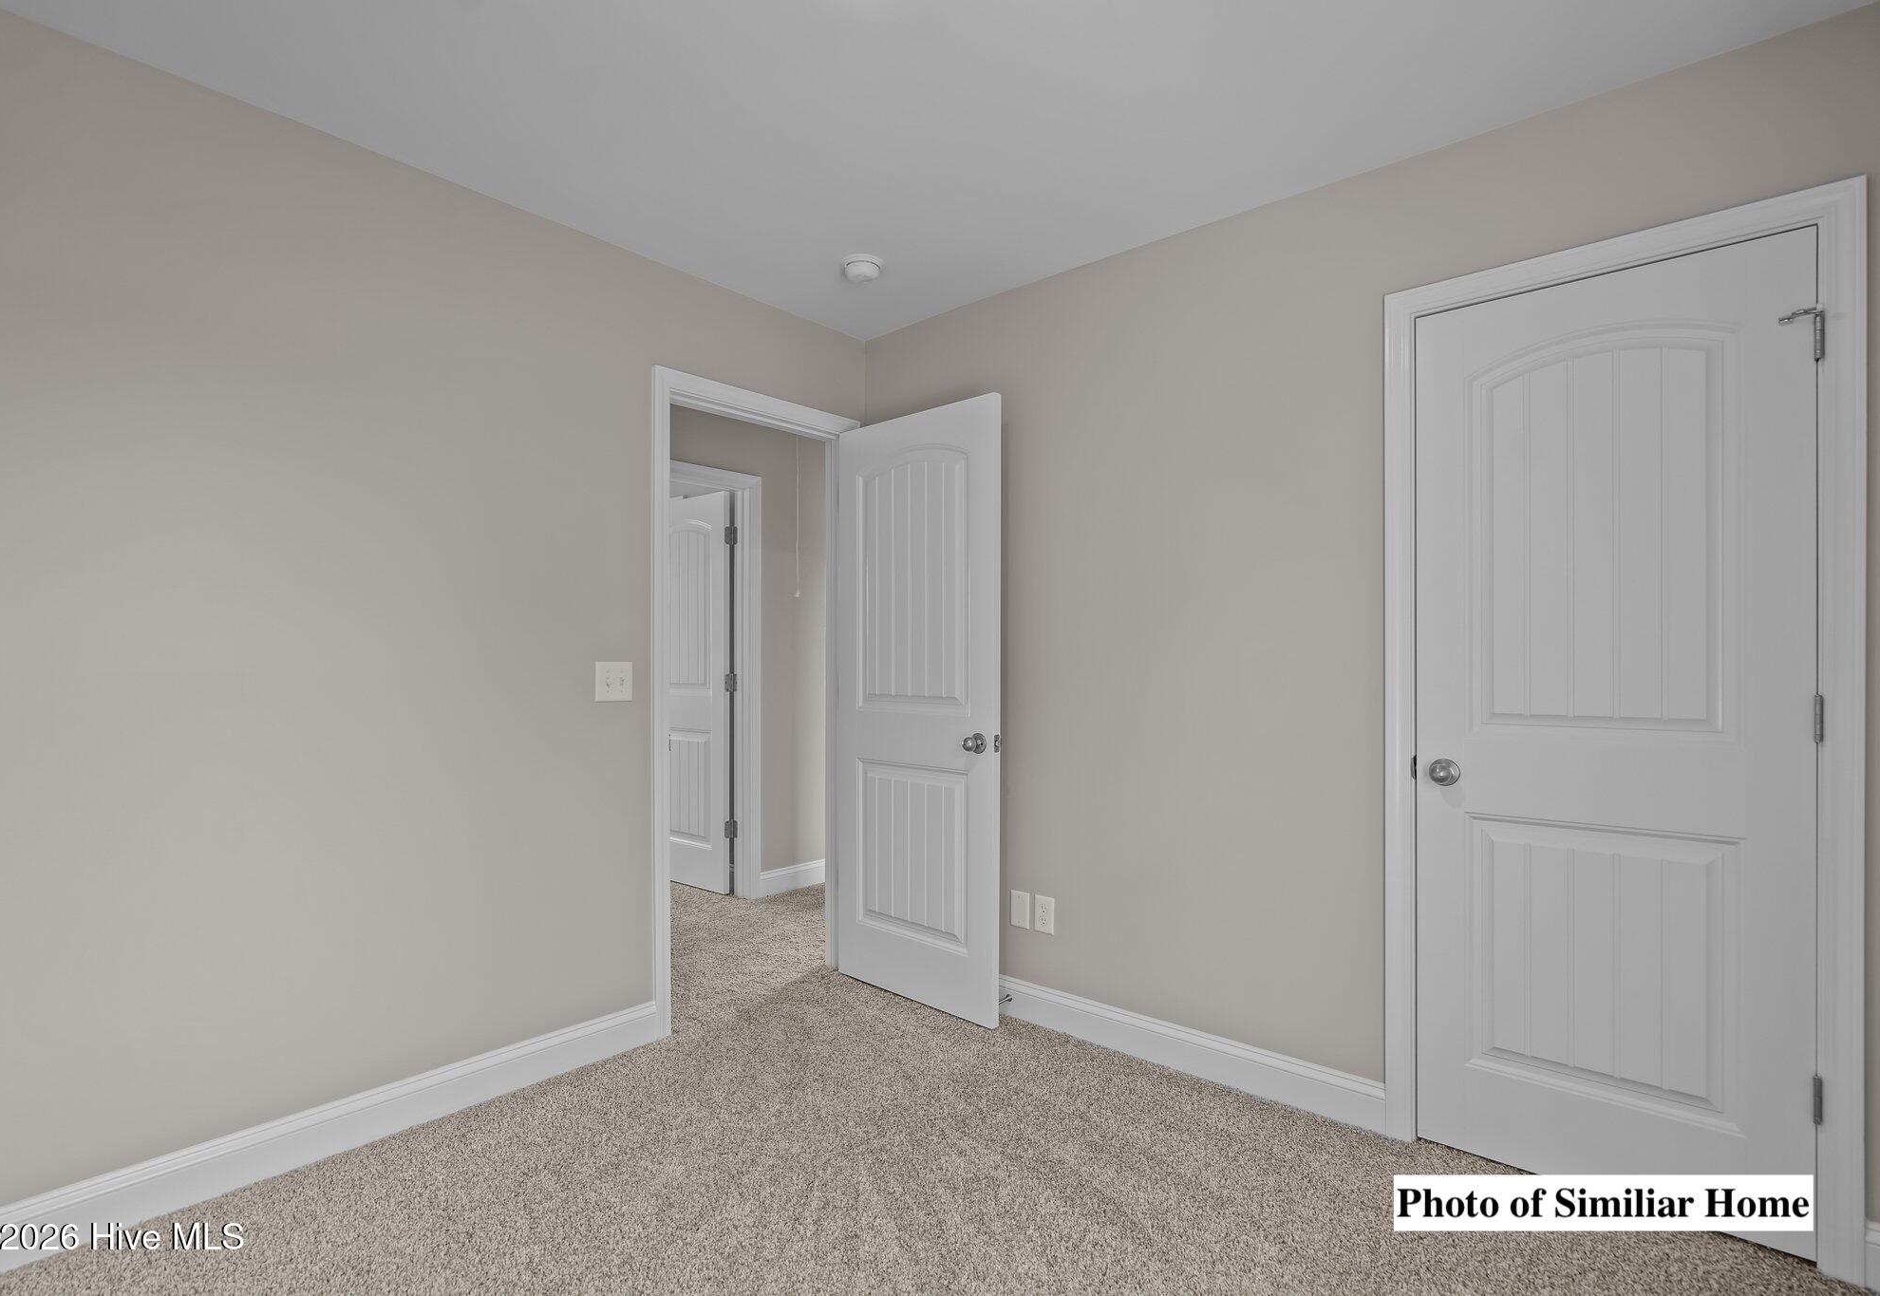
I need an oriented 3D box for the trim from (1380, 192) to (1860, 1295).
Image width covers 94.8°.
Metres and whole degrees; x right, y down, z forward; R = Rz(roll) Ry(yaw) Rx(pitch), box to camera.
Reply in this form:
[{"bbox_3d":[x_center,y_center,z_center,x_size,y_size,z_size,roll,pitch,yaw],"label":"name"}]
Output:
[{"bbox_3d":[1.452,0.165,1.926,0.846,2.132,0.060,0,0,41],"label":"trim"}]

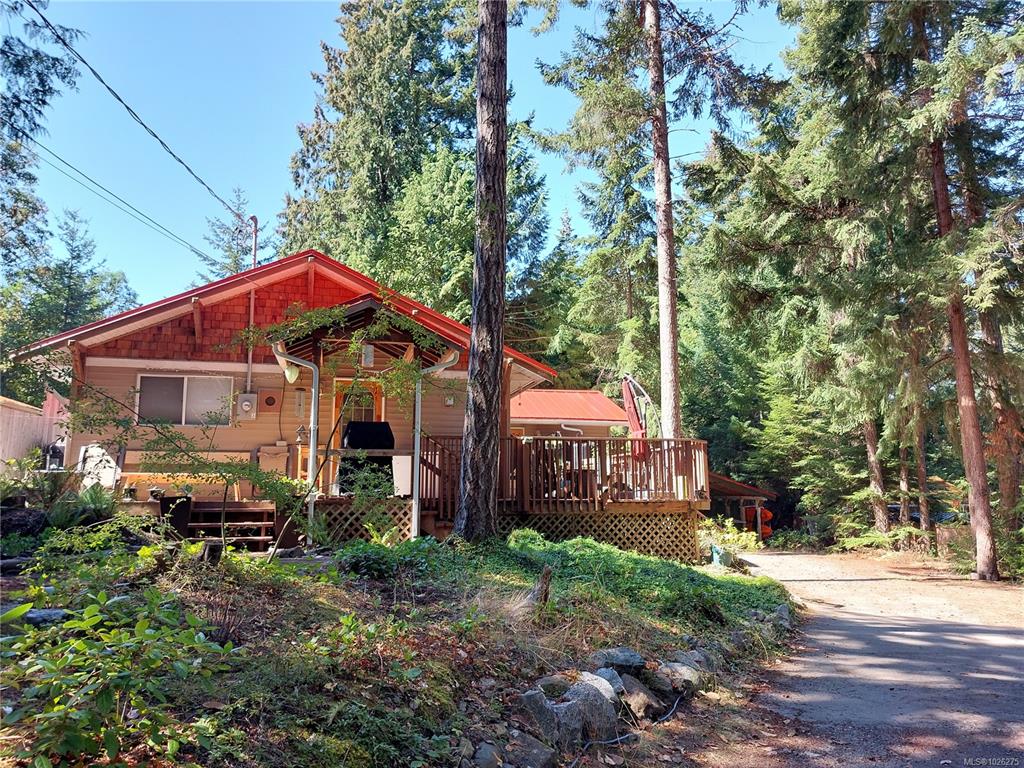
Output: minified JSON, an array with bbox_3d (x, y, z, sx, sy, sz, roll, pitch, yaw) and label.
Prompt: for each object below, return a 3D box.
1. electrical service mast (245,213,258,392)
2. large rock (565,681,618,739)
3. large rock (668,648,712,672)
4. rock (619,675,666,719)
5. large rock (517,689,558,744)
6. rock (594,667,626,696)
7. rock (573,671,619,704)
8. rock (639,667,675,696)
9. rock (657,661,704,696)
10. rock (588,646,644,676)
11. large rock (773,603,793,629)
[{"bbox_3d":[-4.307,-1.321,11.700,0.150,3.010,0.120,2,-8,-16],"label":"electrical service mast"},{"bbox_3d":[0.475,1.944,4.240,0.330,0.330,0.270,-1,-8,6],"label":"large rock"},{"bbox_3d":[1.370,2.138,5.450,0.330,0.220,0.270,-3,-8,13],"label":"large rock"},{"bbox_3d":[0.852,2.031,4.600,0.270,0.250,0.290,-2,-8,10],"label":"rock"},{"bbox_3d":[0.153,1.996,4.250,0.250,0.290,0.230,-1,-8,2],"label":"large rock"},{"bbox_3d":[0.649,1.968,4.680,0.220,0.200,0.200,-2,-8,7],"label":"rock"},{"bbox_3d":[0.523,1.921,4.450,0.290,0.220,0.250,-2,-8,6],"label":"rock"},{"bbox_3d":[1.003,2.073,4.930,0.250,0.190,0.240,-2,-8,11],"label":"rock"},{"bbox_3d":[1.179,2.062,4.970,0.330,0.230,0.270,-2,-8,12],"label":"rock"},{"bbox_3d":[0.736,1.981,5.050,0.400,0.180,0.280,-2,-8,8],"label":"rock"},{"bbox_3d":[2.636,2.256,6.920,0.200,0.240,0.200,-4,-8,20],"label":"large rock"}]

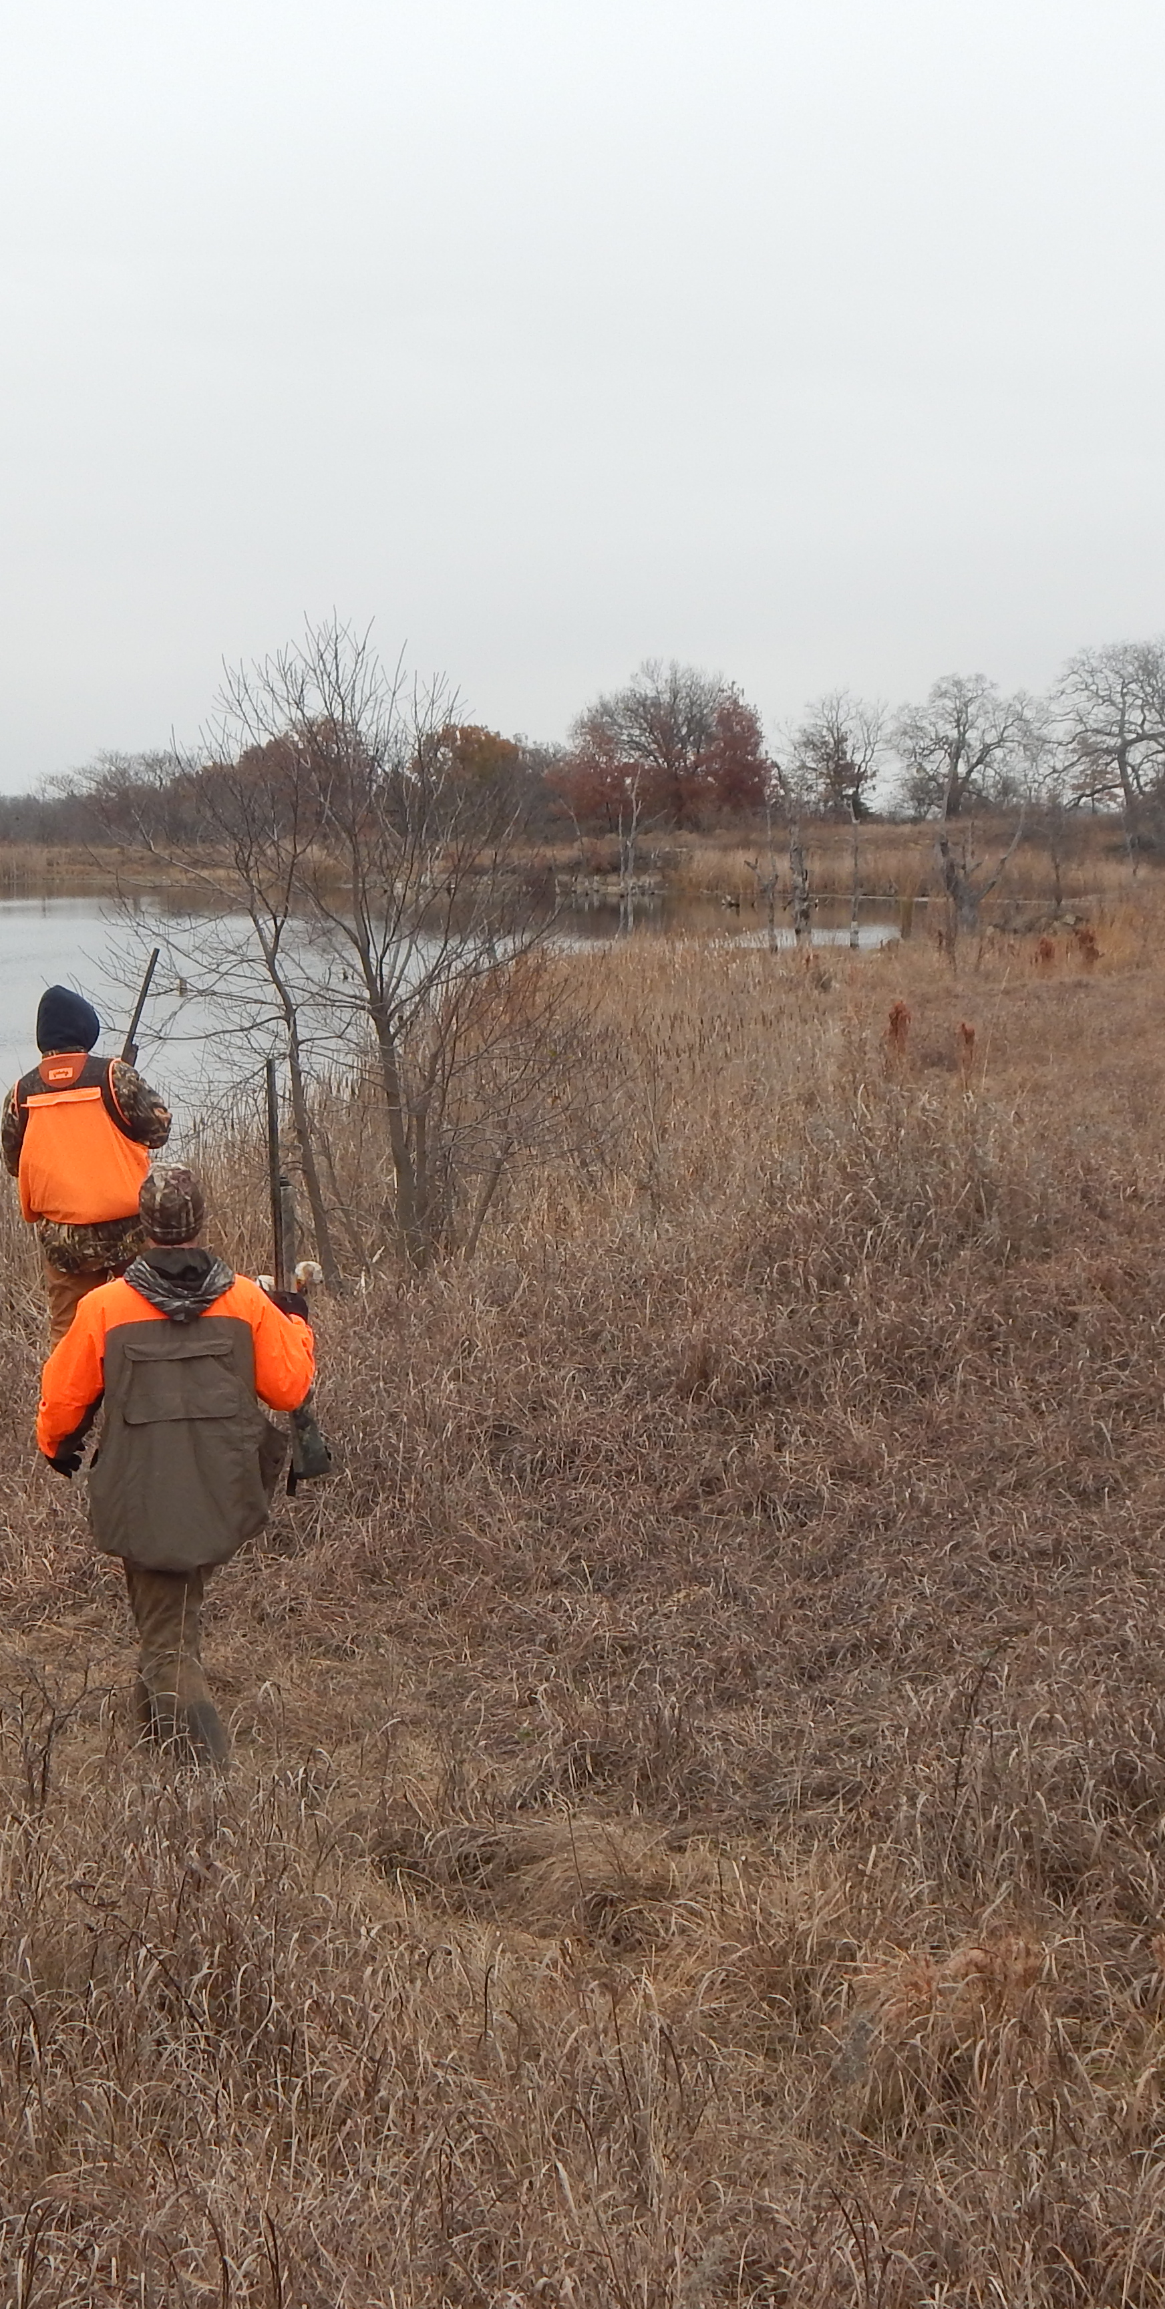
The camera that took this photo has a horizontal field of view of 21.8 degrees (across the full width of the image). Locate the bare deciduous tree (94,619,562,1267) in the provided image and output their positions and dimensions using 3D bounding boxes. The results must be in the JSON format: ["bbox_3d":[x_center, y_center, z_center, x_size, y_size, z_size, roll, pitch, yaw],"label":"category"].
[{"bbox_3d":[-1.461,-1.090,17.411,2.600,3.850,2.400,0,6,0],"label":"bare deciduous tree"}]

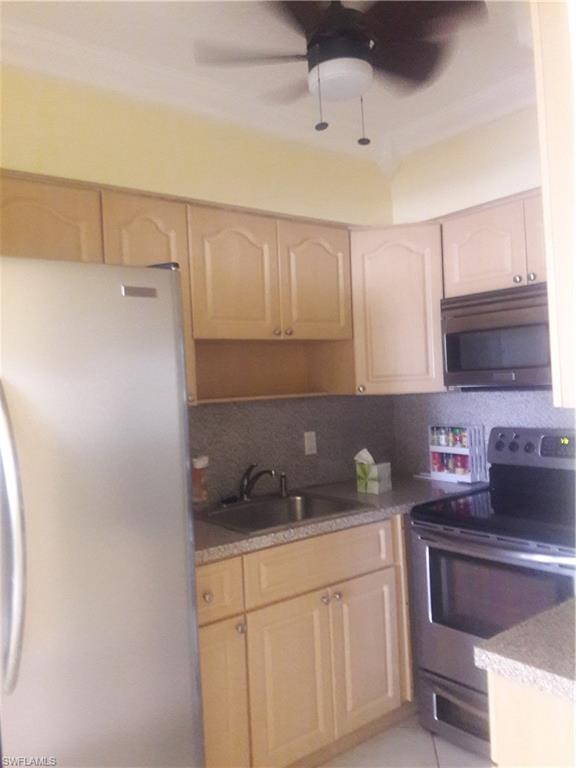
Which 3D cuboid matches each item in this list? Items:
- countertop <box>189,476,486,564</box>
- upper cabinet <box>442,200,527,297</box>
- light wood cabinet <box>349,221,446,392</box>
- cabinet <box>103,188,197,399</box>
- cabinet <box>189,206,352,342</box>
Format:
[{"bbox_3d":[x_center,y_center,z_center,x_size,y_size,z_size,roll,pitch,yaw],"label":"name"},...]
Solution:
[{"bbox_3d":[0.146,0.522,2.682,1.690,0.042,0.640,-2,0,-38],"label":"countertop"},{"bbox_3d":[0.944,-0.555,2.711,0.325,0.336,0.400,-2,0,-38],"label":"upper cabinet"},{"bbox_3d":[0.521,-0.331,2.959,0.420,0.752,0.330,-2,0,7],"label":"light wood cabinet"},{"bbox_3d":[-0.586,-0.287,2.346,0.335,0.752,0.325,-2,0,-38],"label":"cabinet"},{"bbox_3d":[-0.133,-0.428,2.700,0.824,0.505,0.325,-2,0,-38],"label":"cabinet"}]

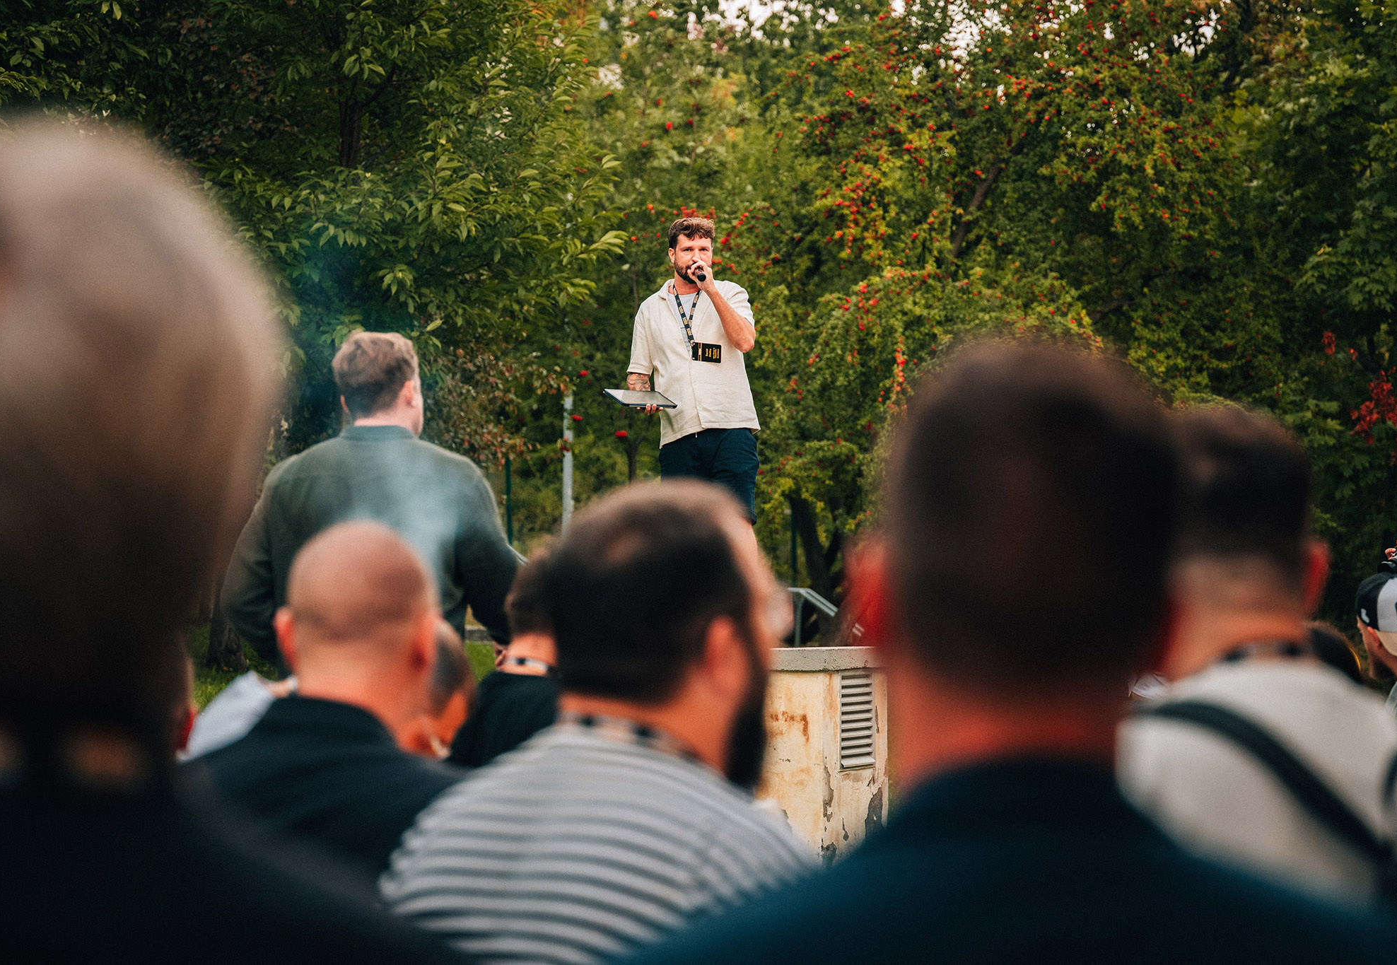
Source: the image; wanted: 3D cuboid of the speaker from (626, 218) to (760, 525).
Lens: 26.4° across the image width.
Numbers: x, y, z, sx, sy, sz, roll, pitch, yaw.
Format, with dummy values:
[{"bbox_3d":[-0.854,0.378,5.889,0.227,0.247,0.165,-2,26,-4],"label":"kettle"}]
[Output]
[{"bbox_3d":[0.000,-0.200,12.250,0.620,1.810,0.460,0,-2,-2],"label":"speaker"}]

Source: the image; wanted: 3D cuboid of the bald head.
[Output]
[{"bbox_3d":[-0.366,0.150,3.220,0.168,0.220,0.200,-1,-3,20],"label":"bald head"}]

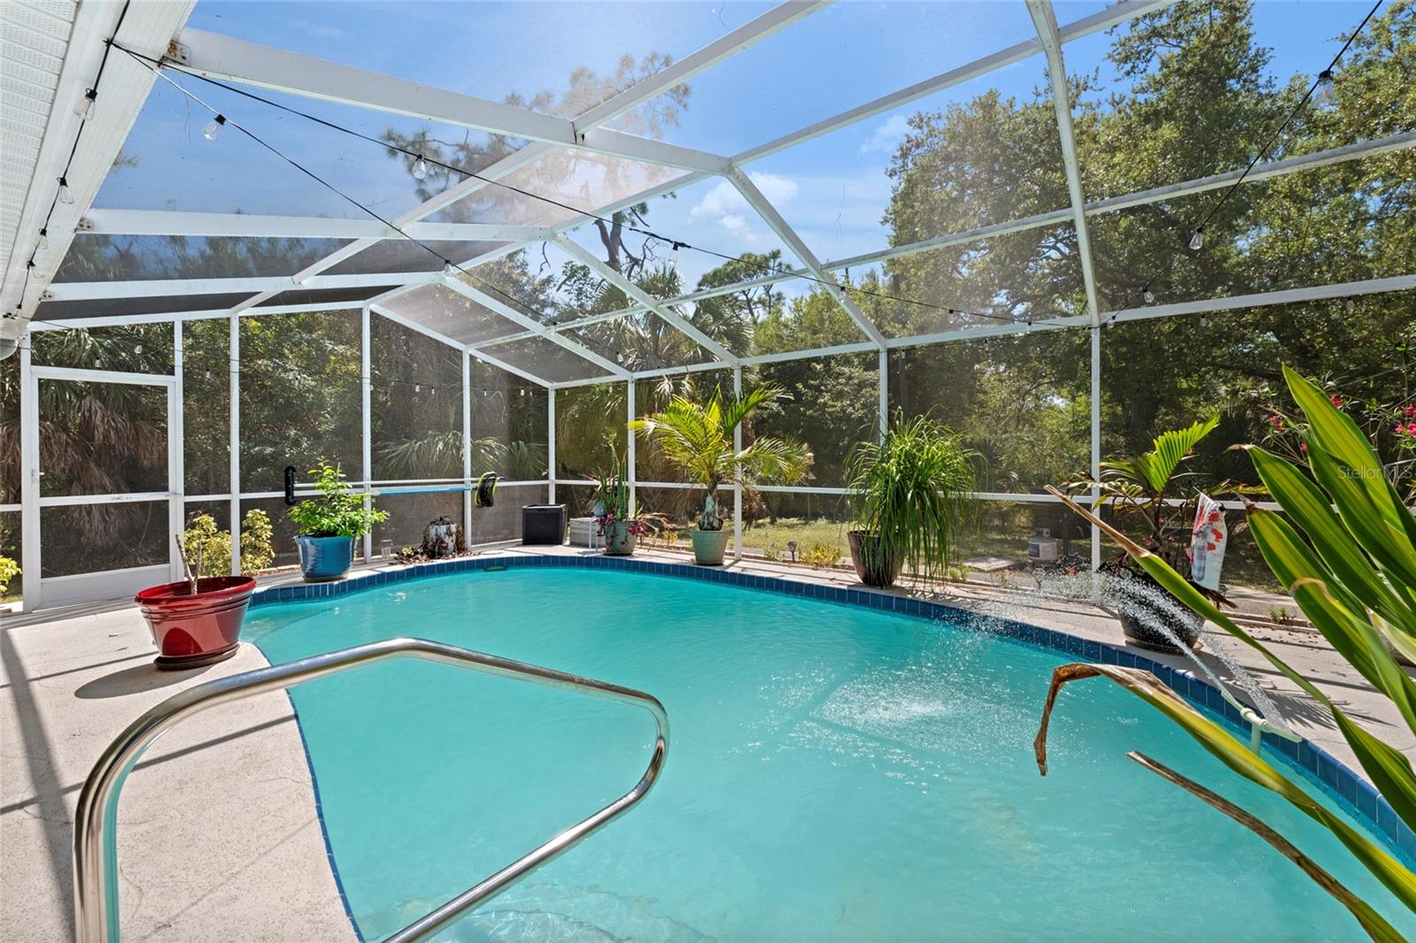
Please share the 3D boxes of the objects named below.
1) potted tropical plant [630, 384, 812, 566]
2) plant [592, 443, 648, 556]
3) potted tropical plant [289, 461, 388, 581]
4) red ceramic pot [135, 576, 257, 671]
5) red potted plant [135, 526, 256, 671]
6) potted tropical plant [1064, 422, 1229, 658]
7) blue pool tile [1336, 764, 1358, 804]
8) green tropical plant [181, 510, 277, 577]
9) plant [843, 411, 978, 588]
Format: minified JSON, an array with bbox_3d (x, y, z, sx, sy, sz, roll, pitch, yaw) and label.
[{"bbox_3d":[0.130,0.046,6.652,2.100,2.170,1.750,0,1,0],"label":"potted tropical plant"},{"bbox_3d":[-1.205,0.383,7.510,0.720,1.460,0.660,0,1,-9],"label":"plant"},{"bbox_3d":[-3.980,0.511,5.942,0.880,1.270,0.840,-1,1,-34],"label":"potted tropical plant"},{"bbox_3d":[-3.253,0.962,3.518,0.560,0.470,0.560,-1,2,-43],"label":"red ceramic pot"},{"bbox_3d":[-3.253,0.792,3.514,0.560,0.810,0.560,-1,2,-43],"label":"red potted plant"},{"bbox_3d":[2.990,0.405,3.809,0.900,1.570,0.850,1,2,38],"label":"potted tropical plant"},{"bbox_3d":[2.618,1.277,2.245,0.020,0.108,0.109,0,1,22],"label":"blue pool tile"},{"bbox_3d":[-5.290,0.772,6.098,0.620,0.740,0.800,1,1,36],"label":"green tropical plant"},{"bbox_3d":[1.970,0.290,5.477,1.220,1.730,1.120,0,1,20],"label":"plant"}]

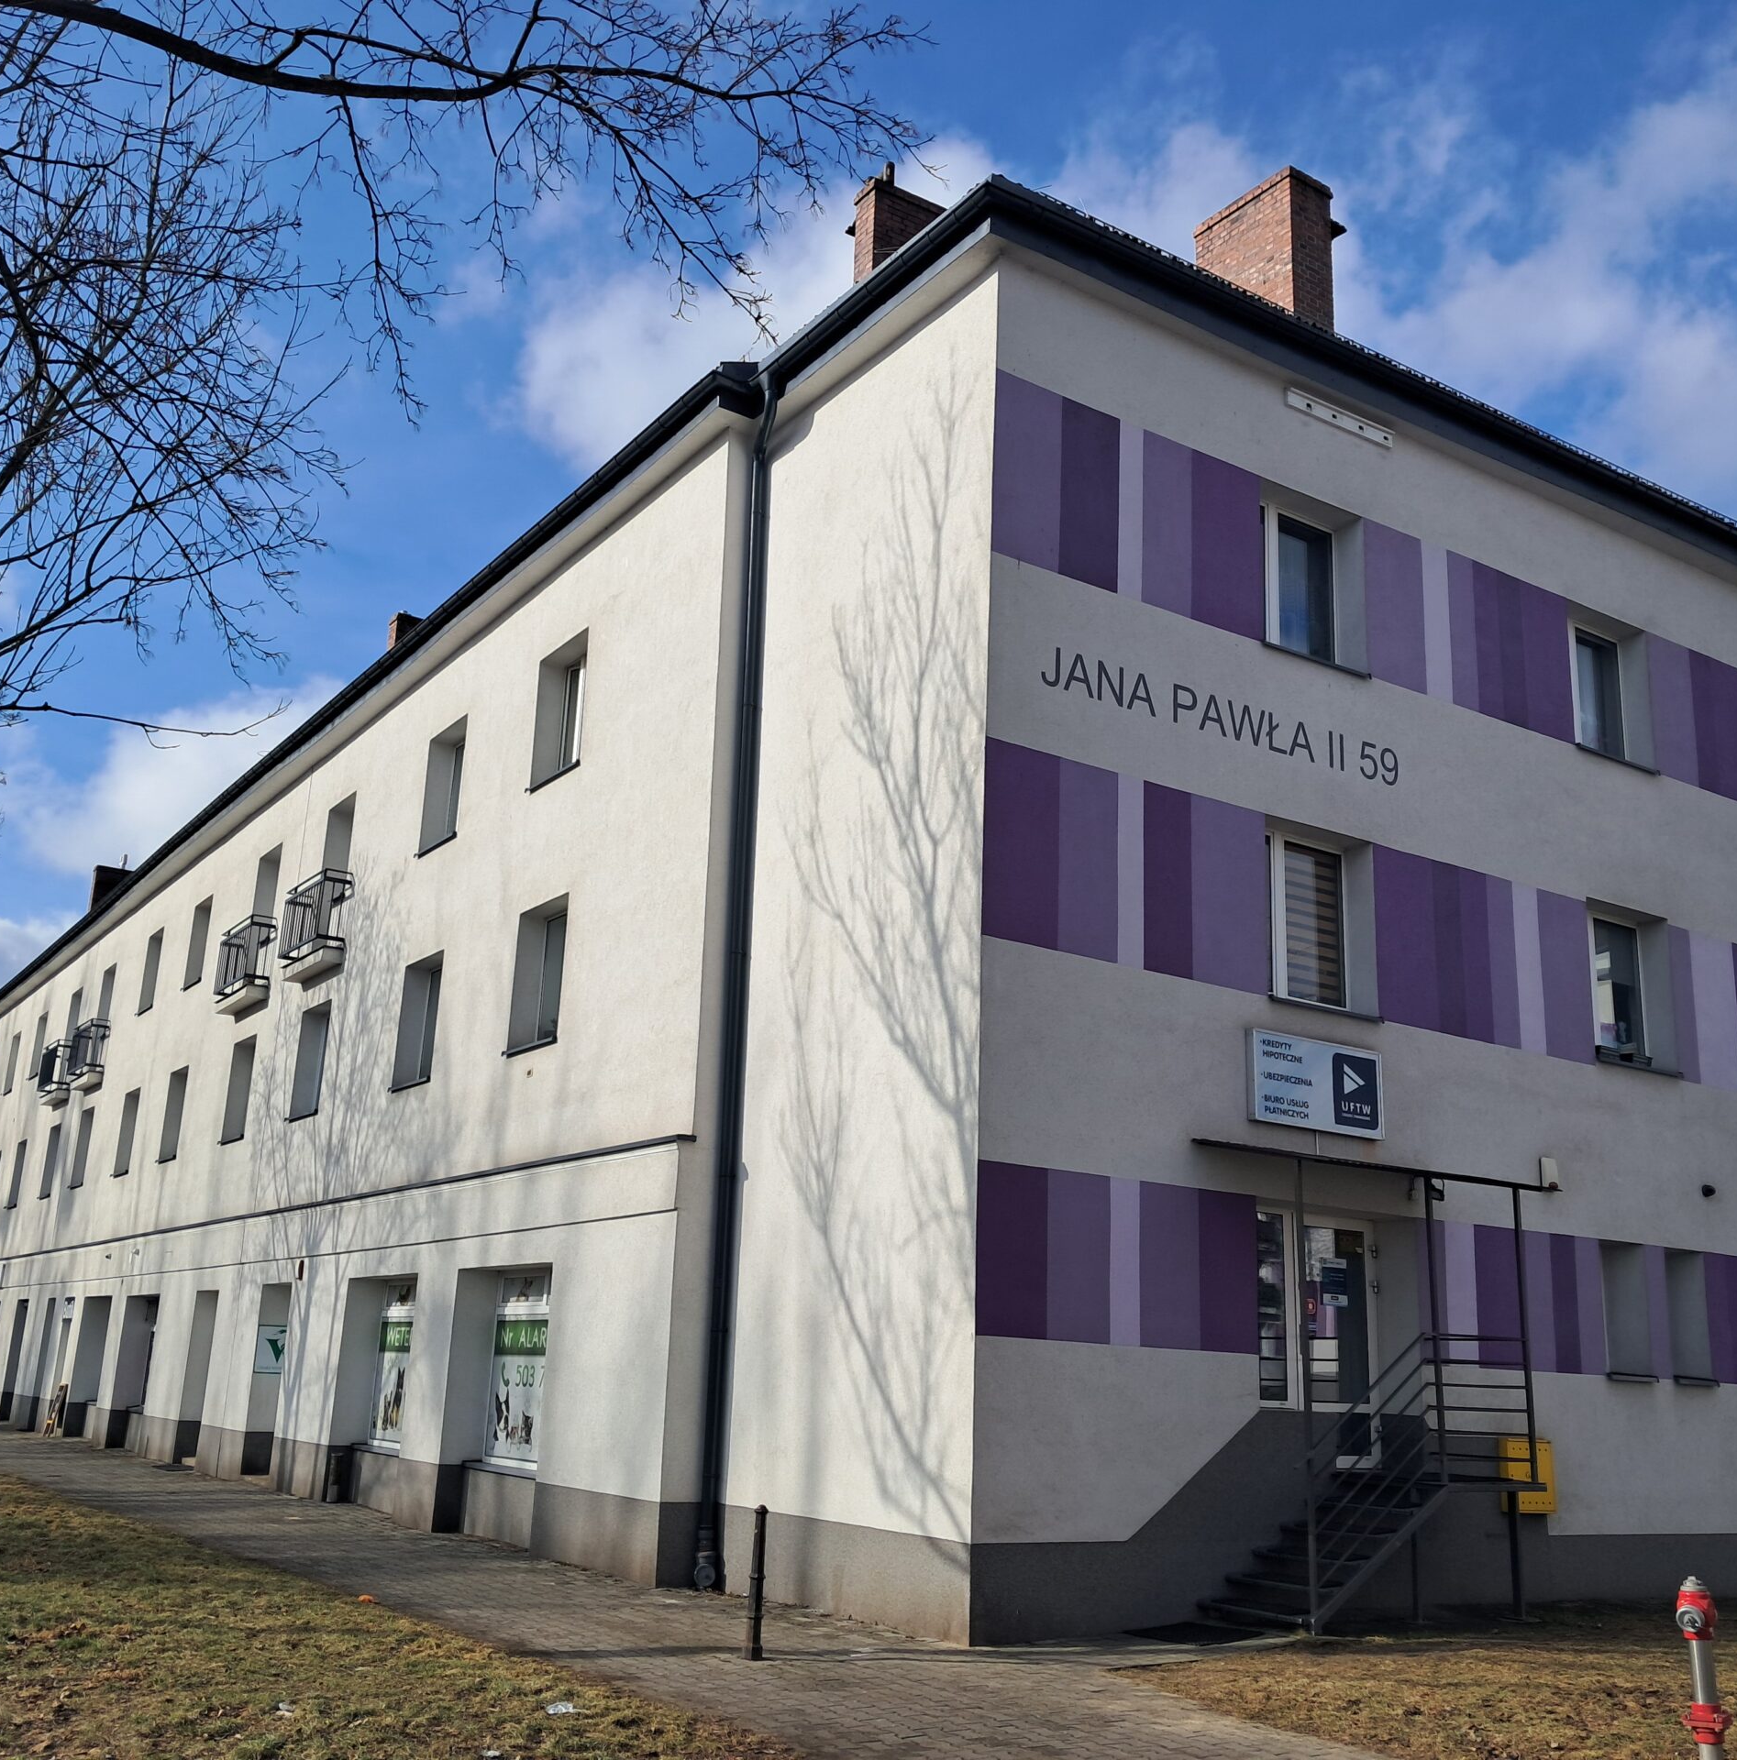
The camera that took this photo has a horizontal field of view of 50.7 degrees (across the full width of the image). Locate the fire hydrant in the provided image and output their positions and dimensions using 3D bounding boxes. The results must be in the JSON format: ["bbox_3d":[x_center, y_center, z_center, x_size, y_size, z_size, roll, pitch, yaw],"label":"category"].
[{"bbox_3d":[3.655,3.523,8.011,0.220,0.900,0.230,-9,-19,36],"label":"fire hydrant"}]

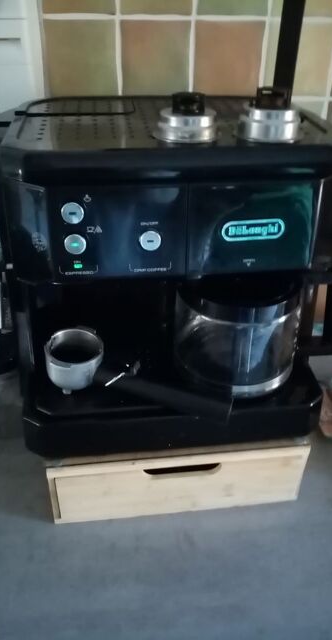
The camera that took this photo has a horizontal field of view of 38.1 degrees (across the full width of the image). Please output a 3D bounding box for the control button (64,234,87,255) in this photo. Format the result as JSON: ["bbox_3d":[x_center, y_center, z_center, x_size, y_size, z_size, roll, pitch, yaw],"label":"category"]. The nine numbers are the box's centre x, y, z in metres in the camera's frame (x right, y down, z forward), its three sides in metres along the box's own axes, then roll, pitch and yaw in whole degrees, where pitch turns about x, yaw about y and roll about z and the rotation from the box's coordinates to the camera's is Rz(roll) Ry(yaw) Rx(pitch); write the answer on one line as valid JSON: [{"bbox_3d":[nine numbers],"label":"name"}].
[{"bbox_3d":[-0.082,-0.069,0.437,0.020,0.020,0.006,-3,33,-6],"label":"control button"}]

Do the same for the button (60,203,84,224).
[{"bbox_3d":[-0.082,-0.093,0.421,0.020,0.020,0.006,-3,33,-6],"label":"button"}]

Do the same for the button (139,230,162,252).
[{"bbox_3d":[-0.014,-0.073,0.444,0.020,0.020,0.006,-3,33,-6],"label":"button"}]

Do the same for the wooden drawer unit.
[{"bbox_3d":[0.000,0.115,0.706,0.306,0.099,0.310,-3,33,-6],"label":"wooden drawer unit"}]

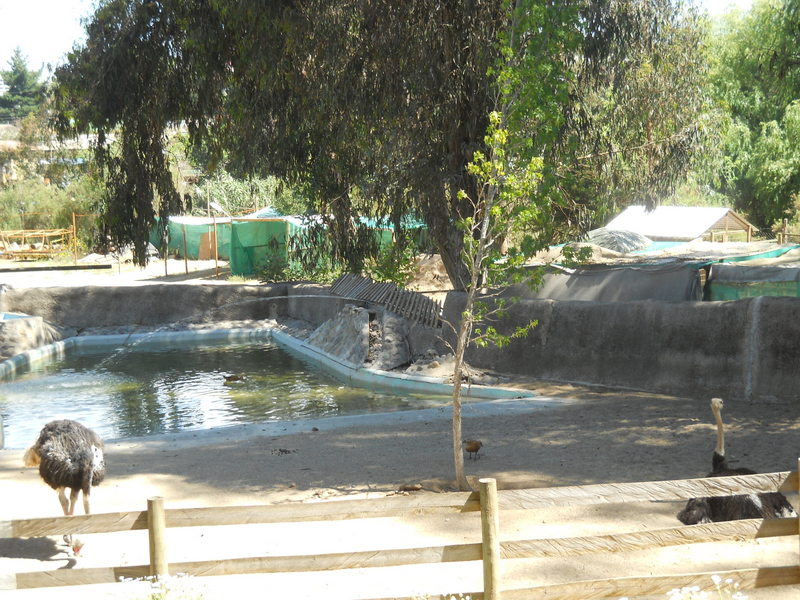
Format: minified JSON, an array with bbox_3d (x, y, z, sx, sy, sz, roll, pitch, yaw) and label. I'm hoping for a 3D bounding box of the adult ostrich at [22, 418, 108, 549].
[{"bbox_3d":[-3.470,1.892,14.596,0.630,1.280,1.080,-6,8,-40],"label":"adult ostrich"}]

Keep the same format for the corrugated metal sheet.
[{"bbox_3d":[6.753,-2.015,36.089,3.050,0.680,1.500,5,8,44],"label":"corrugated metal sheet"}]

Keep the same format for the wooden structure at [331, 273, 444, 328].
[{"bbox_3d":[-0.197,-0.067,28.698,0.350,0.550,4.220,-5,12,-32],"label":"wooden structure"}]

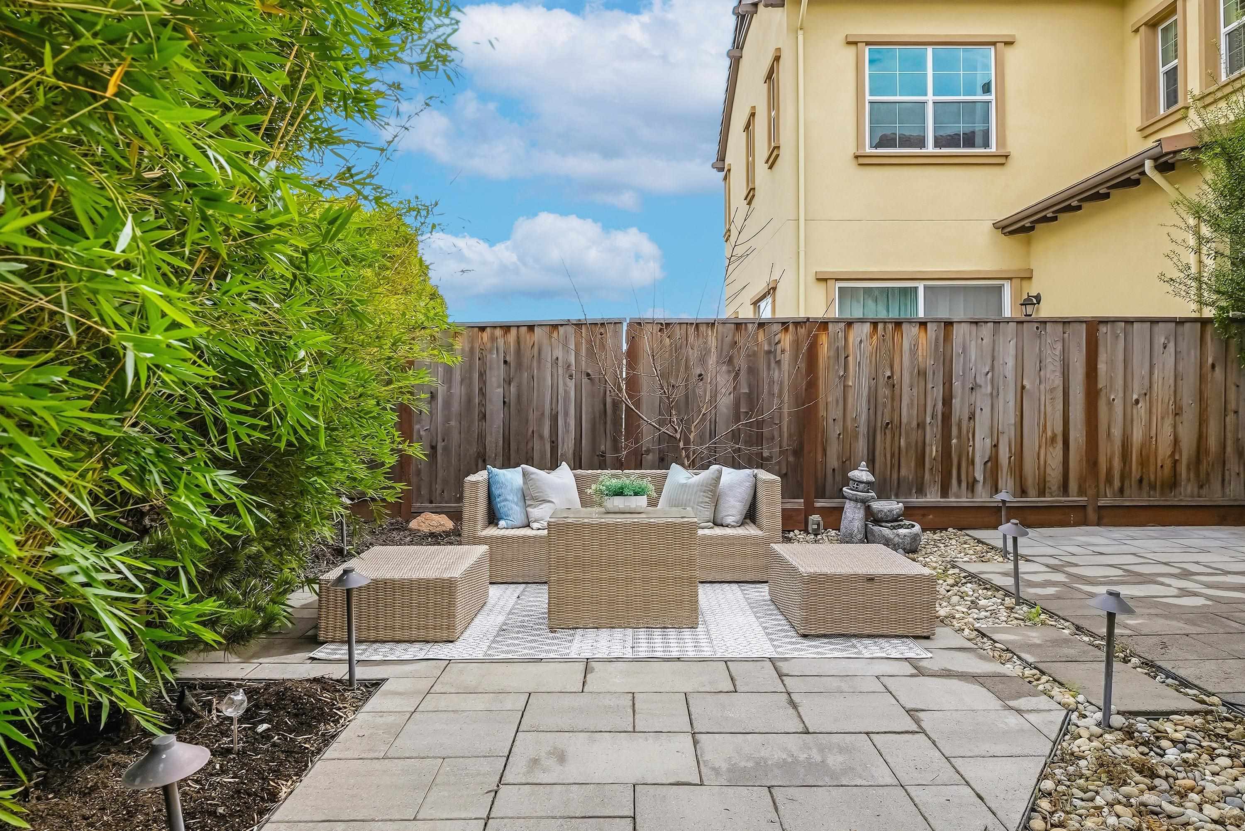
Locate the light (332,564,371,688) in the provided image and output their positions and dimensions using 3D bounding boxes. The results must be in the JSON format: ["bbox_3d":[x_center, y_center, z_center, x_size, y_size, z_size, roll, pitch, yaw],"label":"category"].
[{"bbox_3d":[-1.113,0.868,3.402,0.166,0.500,0.166,0,1,1],"label":"light"}]

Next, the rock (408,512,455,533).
[{"bbox_3d":[-1.680,0.922,7.331,0.382,0.154,0.268,0,1,0],"label":"rock"}]

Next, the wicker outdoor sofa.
[{"bbox_3d":[0.000,0.733,5.588,2.032,0.664,0.694,0,1,0],"label":"wicker outdoor sofa"}]

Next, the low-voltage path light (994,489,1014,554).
[{"bbox_3d":[2.760,0.777,6.000,0.166,0.500,0.166,0,1,1],"label":"low-voltage path light"}]

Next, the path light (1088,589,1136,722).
[{"bbox_3d":[1.737,0.863,2.962,0.166,0.500,0.166,0,1,1],"label":"path light"}]

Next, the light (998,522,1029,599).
[{"bbox_3d":[2.261,0.840,4.792,0.176,0.481,0.176,-3,1,0],"label":"light"}]

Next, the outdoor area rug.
[{"bbox_3d":[-0.007,1.070,4.802,2.840,0.010,2.060,0,1,1],"label":"outdoor area rug"}]

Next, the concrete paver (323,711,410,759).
[{"bbox_3d":[-0.892,1.156,2.940,0.204,0.055,0.400,0,1,1],"label":"concrete paver"}]

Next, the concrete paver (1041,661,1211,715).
[{"bbox_3d":[1.992,1.121,3.387,0.402,0.054,0.595,0,1,1],"label":"concrete paver"}]

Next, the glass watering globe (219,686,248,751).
[{"bbox_3d":[-1.279,1.003,2.752,0.085,0.210,0.085,0,1,0],"label":"glass watering globe"}]

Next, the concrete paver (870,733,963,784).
[{"bbox_3d":[0.957,1.151,2.727,0.200,0.055,0.394,0,1,1],"label":"concrete paver"}]

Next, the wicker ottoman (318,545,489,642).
[{"bbox_3d":[-1.114,0.925,4.396,0.659,0.317,0.858,0,1,1],"label":"wicker ottoman"}]

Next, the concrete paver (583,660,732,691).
[{"bbox_3d":[0.153,1.135,3.532,0.617,0.055,0.392,0,1,1],"label":"concrete paver"}]

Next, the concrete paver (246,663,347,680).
[{"bbox_3d":[-1.396,1.141,3.617,0.419,0.055,0.212,0,1,1],"label":"concrete paver"}]

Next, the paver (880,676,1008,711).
[{"bbox_3d":[1.268,1.127,3.295,0.402,0.054,0.392,0,1,1],"label":"paver"}]

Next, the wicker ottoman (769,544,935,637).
[{"bbox_3d":[1.201,0.923,4.471,0.662,0.317,0.828,0,1,0],"label":"wicker ottoman"}]

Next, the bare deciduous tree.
[{"bbox_3d":[0.598,-0.341,6.588,2.100,2.730,1.800,0,1,1],"label":"bare deciduous tree"}]

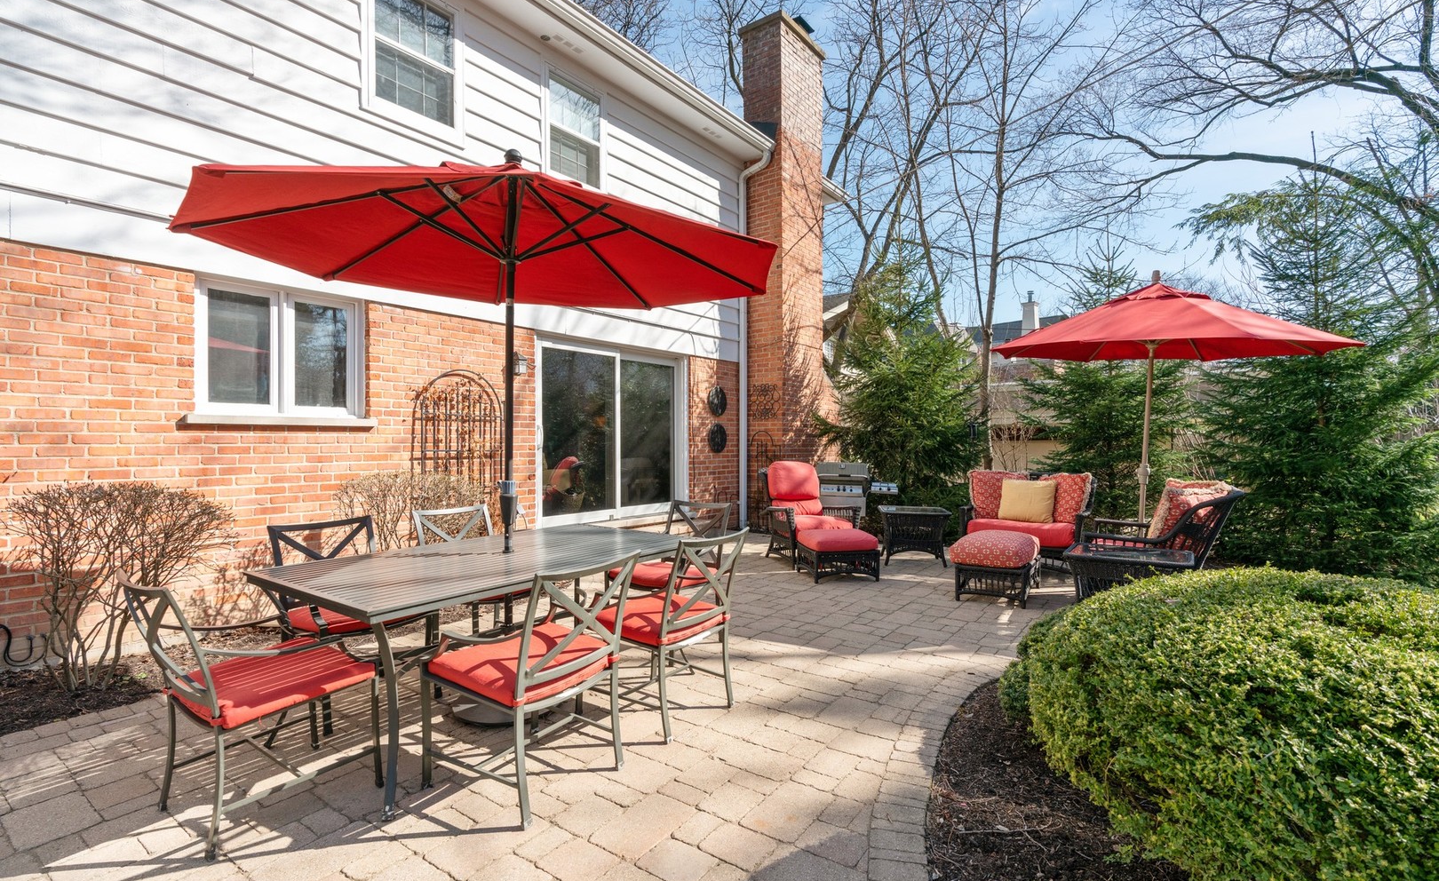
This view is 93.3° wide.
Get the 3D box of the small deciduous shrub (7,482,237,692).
[{"bbox_3d":[-3.320,0.800,3.820,0.920,1.120,1.000,0,0,36],"label":"small deciduous shrub"}]

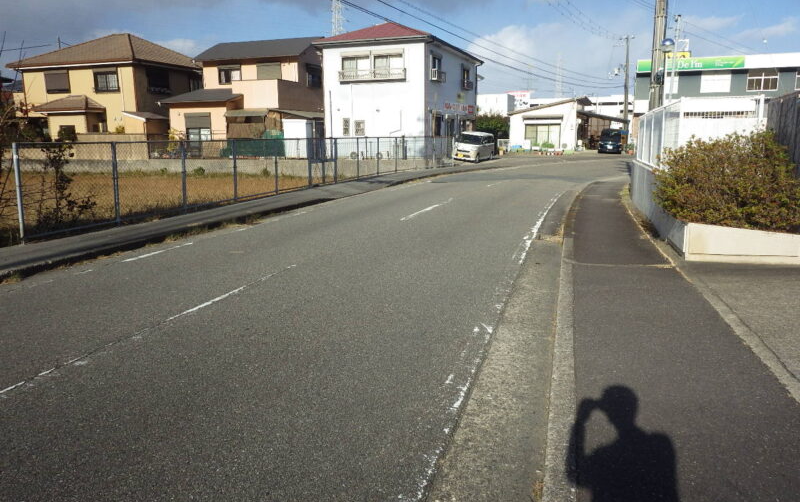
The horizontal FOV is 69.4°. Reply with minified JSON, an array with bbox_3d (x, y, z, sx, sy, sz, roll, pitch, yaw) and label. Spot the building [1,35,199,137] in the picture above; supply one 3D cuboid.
[{"bbox_3d":[-19.927,-11.115,41.279,10.300,8.430,10.000,4,12,20],"label":"building"}]

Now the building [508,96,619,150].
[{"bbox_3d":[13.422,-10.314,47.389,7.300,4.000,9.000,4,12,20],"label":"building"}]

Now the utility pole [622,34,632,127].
[{"bbox_3d":[18.144,-12.686,46.406,0.360,9.080,0.360,4,12,20],"label":"utility pole"}]

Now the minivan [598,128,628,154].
[{"bbox_3d":[15.788,-8.238,43.327,1.720,1.780,4.500,4,12,21],"label":"minivan"}]

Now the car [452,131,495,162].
[{"bbox_3d":[4.330,-6.076,33.664,1.480,1.670,3.400,6,13,25],"label":"car"}]

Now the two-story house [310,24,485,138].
[{"bbox_3d":[0.425,-9.970,36.879,6.800,7.930,11.600,4,12,20],"label":"two-story house"}]

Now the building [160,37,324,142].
[{"bbox_3d":[-9.289,-9.934,37.698,9.000,7.440,8.200,4,12,20],"label":"building"}]

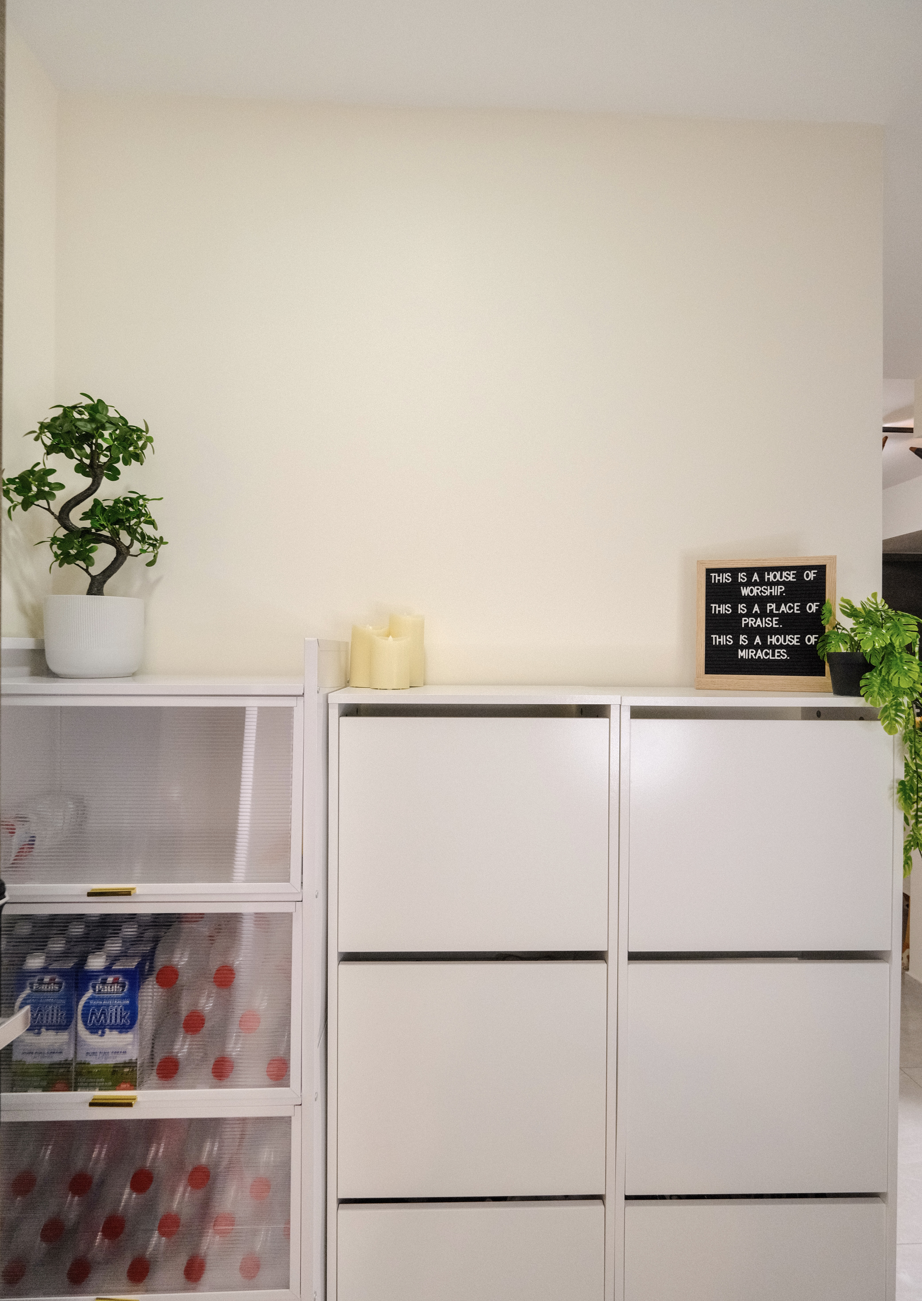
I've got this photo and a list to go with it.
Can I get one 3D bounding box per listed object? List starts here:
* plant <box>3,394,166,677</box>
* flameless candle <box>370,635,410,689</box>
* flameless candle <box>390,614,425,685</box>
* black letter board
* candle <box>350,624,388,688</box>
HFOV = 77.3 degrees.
[{"bbox_3d":[-0.710,-0.218,1.100,0.298,0.540,0.250,0,1,-1],"label":"plant"},{"bbox_3d":[-0.135,0.023,1.095,0.075,0.101,0.075,0,1,-1],"label":"flameless candle"},{"bbox_3d":[-0.113,0.000,1.200,0.075,0.150,0.075,0,1,-1],"label":"flameless candle"},{"bbox_3d":[0.594,-0.049,1.127,0.248,0.257,0.035,1,1,16],"label":"black letter board"},{"bbox_3d":[-0.185,0.010,1.165,0.075,0.126,0.075,0,1,-1],"label":"candle"}]

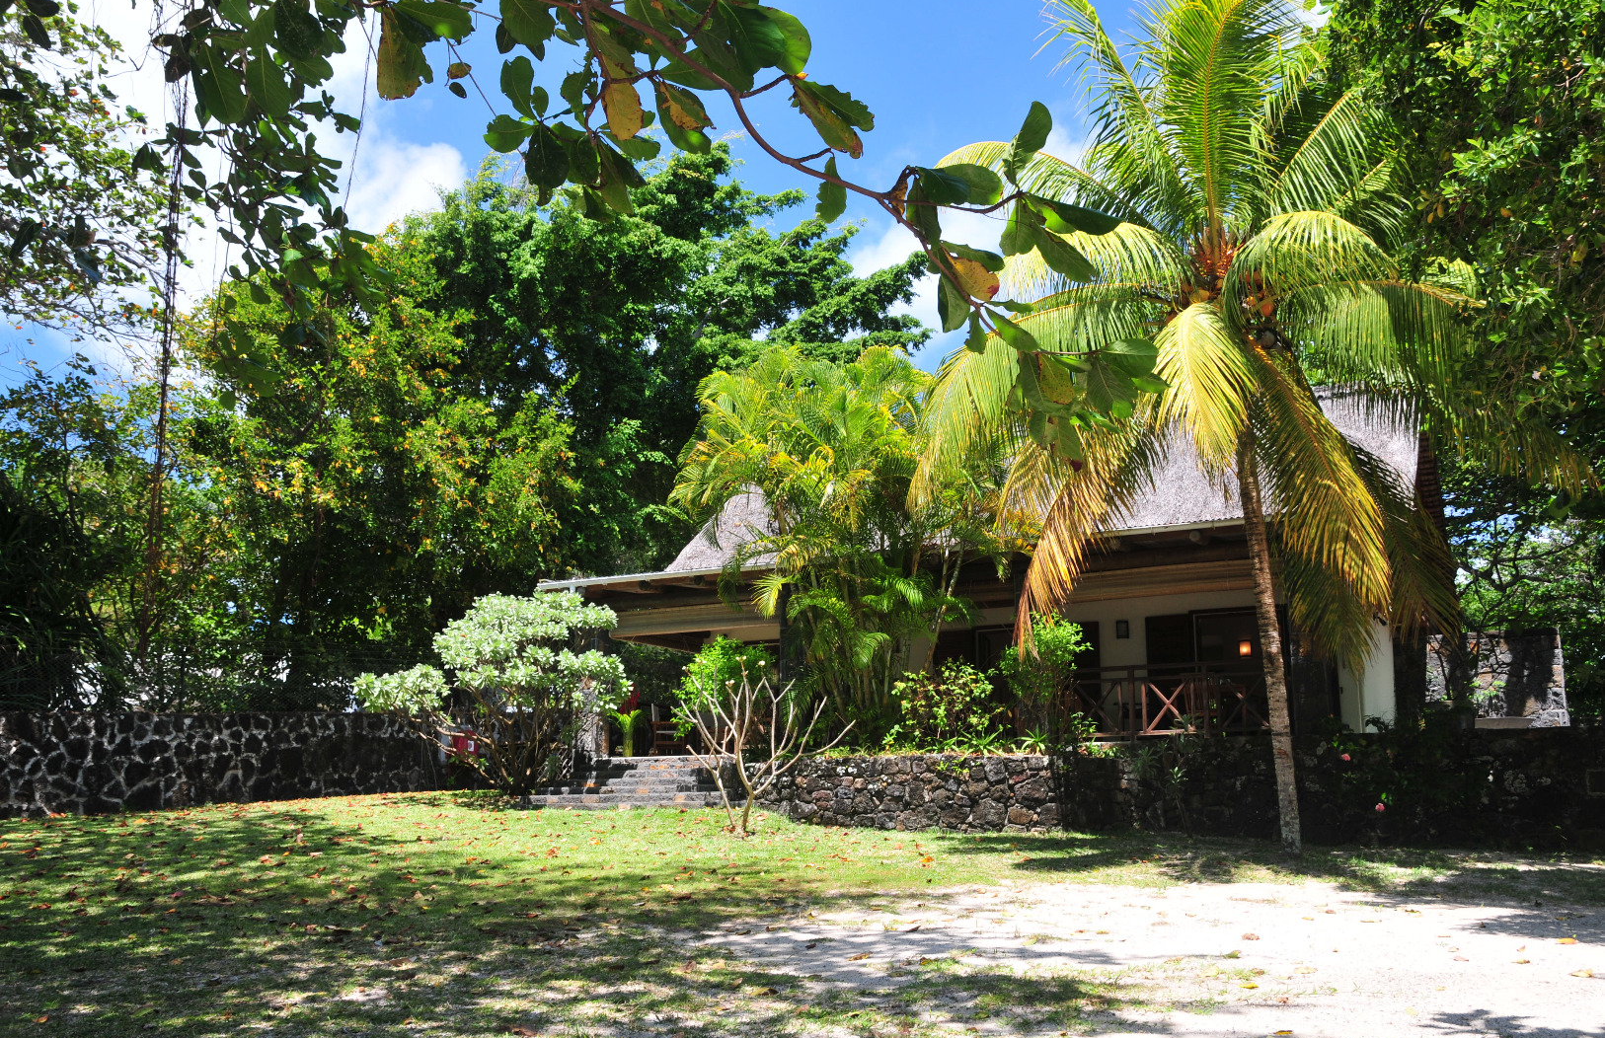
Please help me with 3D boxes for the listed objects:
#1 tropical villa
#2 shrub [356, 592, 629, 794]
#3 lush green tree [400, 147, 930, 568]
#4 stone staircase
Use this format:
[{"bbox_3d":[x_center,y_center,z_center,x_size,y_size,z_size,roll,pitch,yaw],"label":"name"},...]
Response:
[{"bbox_3d":[4.086,1.125,25.538,14.500,5.680,8.700,-5,-11,25],"label":"tropical villa"},{"bbox_3d":[-5.075,2.888,23.869,4.000,3.249,3.600,-1,-10,0],"label":"shrub"},{"bbox_3d":[-3.416,-1.543,35.788,12.000,15.673,11.500,-1,-10,0],"label":"lush green tree"},{"bbox_3d":[-2.615,4.167,23.351,3.250,0.820,1.700,-5,-11,25],"label":"stone staircase"}]

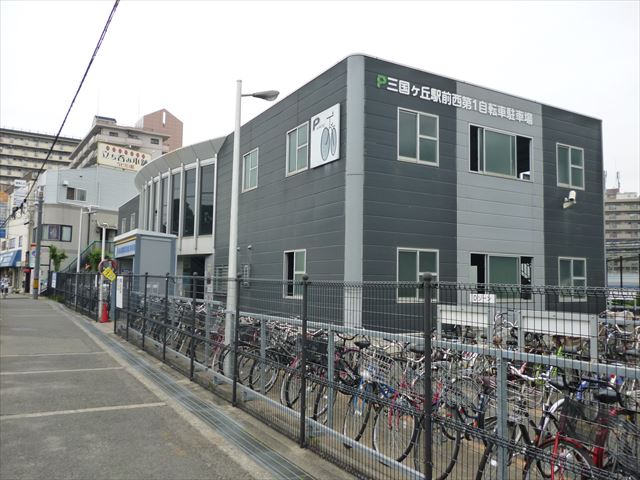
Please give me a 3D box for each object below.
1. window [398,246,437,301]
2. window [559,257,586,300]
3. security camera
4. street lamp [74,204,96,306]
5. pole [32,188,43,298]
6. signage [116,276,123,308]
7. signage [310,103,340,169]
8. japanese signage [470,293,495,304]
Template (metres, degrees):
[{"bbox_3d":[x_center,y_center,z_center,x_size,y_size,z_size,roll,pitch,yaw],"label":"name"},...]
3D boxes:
[{"bbox_3d":[2.810,1.016,14.735,1.540,1.550,0.120,3,-5,-30],"label":"window"},{"bbox_3d":[8.913,1.396,18.224,1.560,1.580,0.120,3,-5,-30],"label":"window"},{"bbox_3d":[8.682,-1.408,17.994,0.380,0.550,0.480,0,-4,9],"label":"security camera"},{"bbox_3d":[-13.606,0.928,30.086,0.850,5.730,0.250,3,-5,-30],"label":"street lamp"},{"bbox_3d":[-19.859,0.221,36.602,0.340,7.900,0.340,3,-5,-30],"label":"pole"},{"bbox_3d":[-6.252,1.634,16.174,0.030,0.980,1.020,3,-5,-30],"label":"signage"},{"bbox_3d":[0.175,-2.977,15.012,0.100,1.570,1.620,3,-5,-30],"label":"signage"},{"bbox_3d":[3.898,1.410,12.402,0.040,0.210,0.760,3,-5,-30],"label":"japanese signage"}]

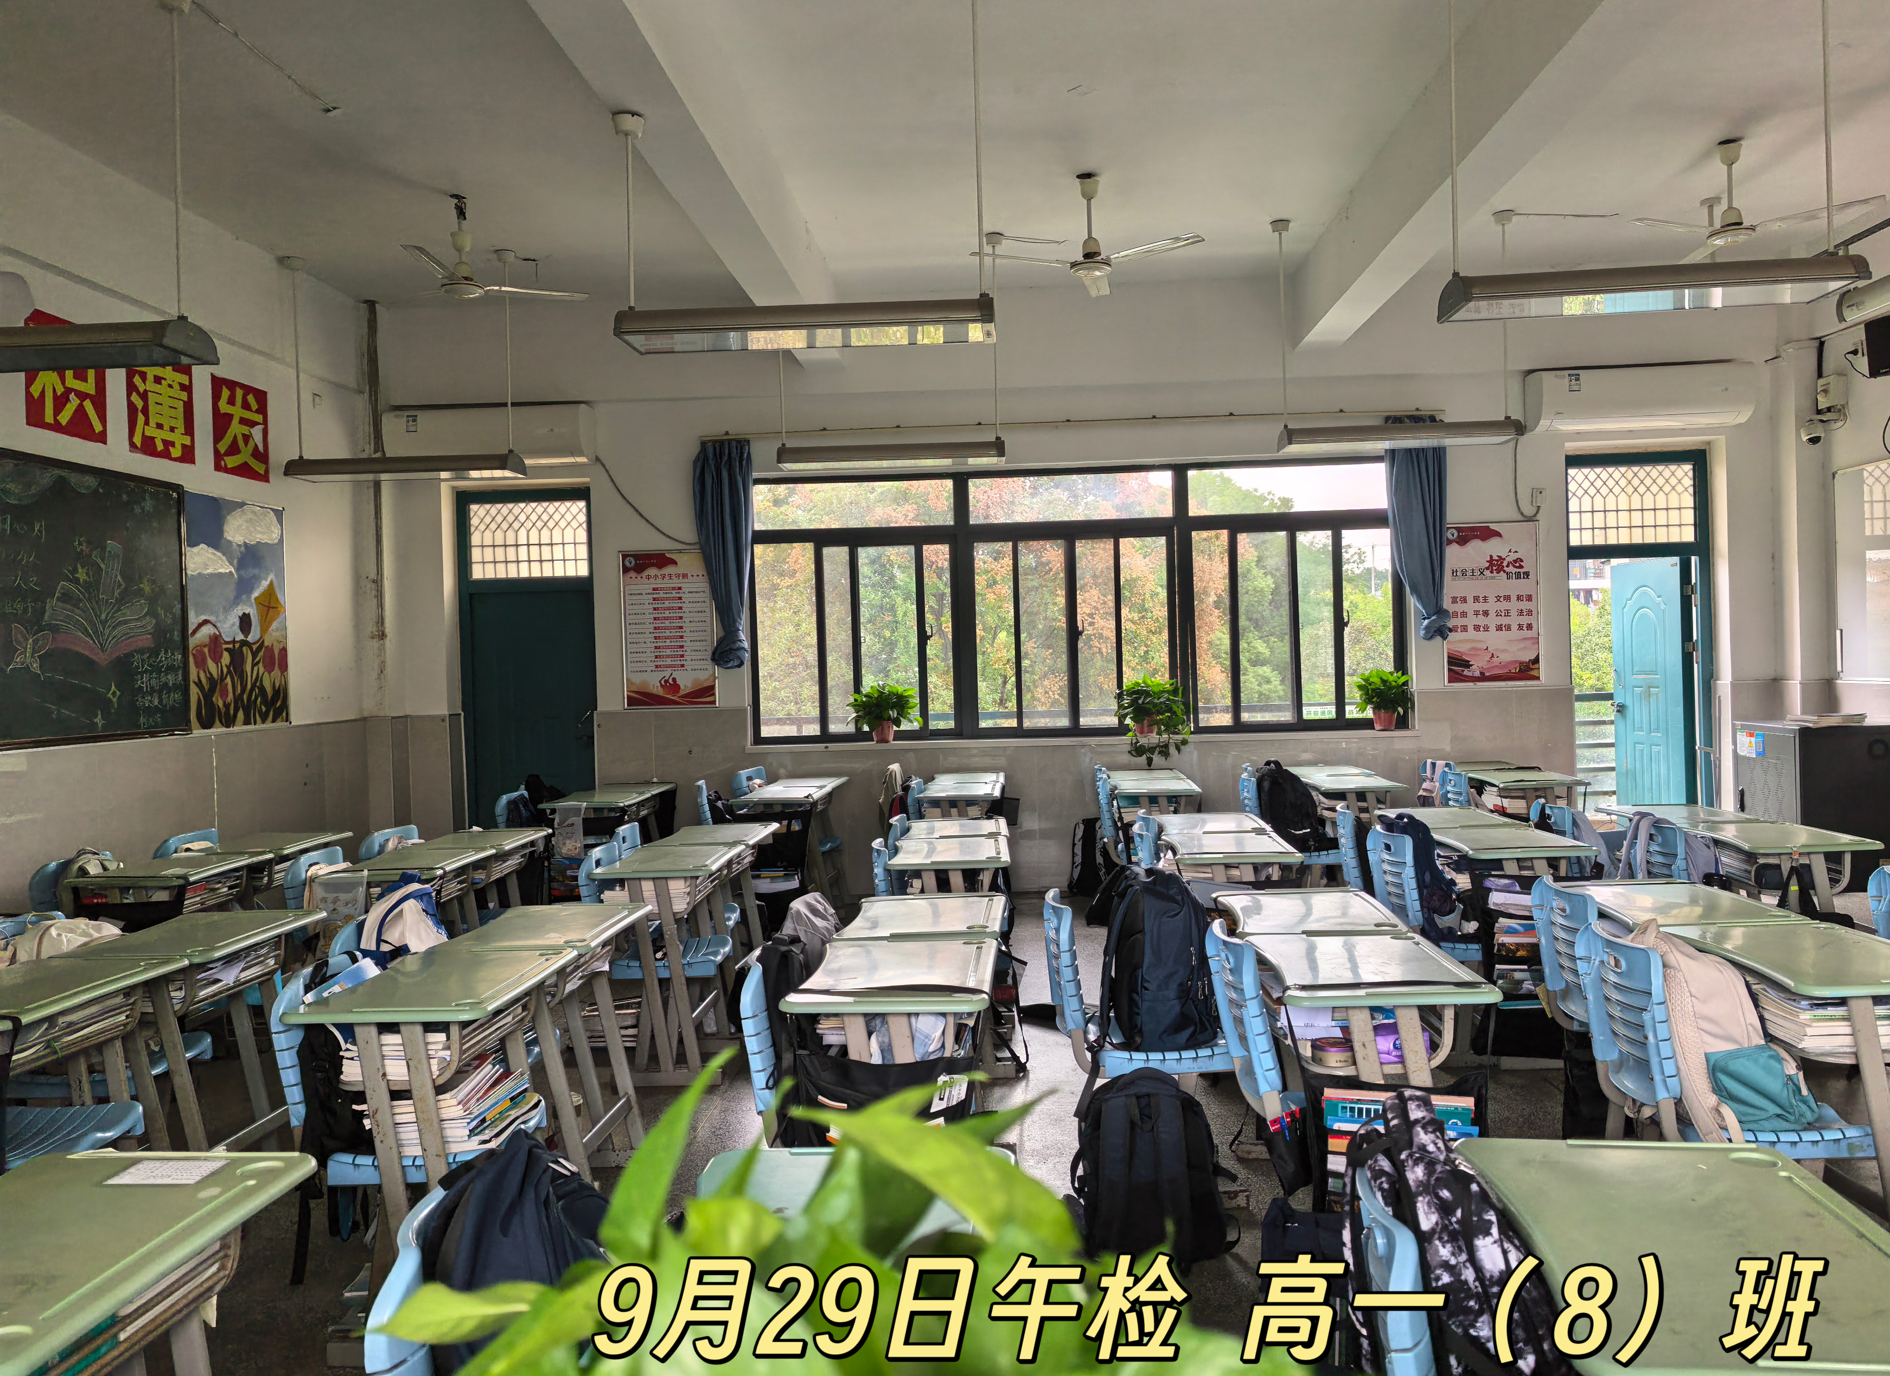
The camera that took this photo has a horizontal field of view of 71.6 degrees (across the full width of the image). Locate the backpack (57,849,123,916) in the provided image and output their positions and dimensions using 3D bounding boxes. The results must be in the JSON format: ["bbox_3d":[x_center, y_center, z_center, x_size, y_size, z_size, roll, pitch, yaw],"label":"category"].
[{"bbox_3d":[-3.164,0.797,4.930,0.190,0.410,0.290,-2,1,8],"label":"backpack"}]

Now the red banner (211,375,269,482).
[{"bbox_3d":[-3.807,-1.399,7.114,0.015,0.510,0.510,-2,1,3],"label":"red banner"}]

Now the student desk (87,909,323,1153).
[{"bbox_3d":[-2.081,1.064,3.620,0.445,0.763,0.610,-2,1,3],"label":"student desk"}]

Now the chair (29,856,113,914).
[{"bbox_3d":[-3.046,1.025,4.871,0.460,0.810,0.410,-2,1,4],"label":"chair"}]

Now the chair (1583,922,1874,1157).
[{"bbox_3d":[1.656,0.921,2.811,0.460,0.810,0.410,-2,1,4],"label":"chair"}]

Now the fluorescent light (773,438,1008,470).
[{"bbox_3d":[-0.285,-1.298,7.293,1.250,0.130,0.270,-2,1,3],"label":"fluorescent light"}]

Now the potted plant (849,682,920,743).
[{"bbox_3d":[-0.387,0.154,8.211,0.440,0.380,0.400,-2,1,3],"label":"potted plant"}]

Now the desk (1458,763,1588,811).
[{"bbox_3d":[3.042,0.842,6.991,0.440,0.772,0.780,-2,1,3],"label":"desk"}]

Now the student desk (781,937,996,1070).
[{"bbox_3d":[-0.090,0.996,2.918,0.425,0.757,0.600,-2,1,4],"label":"student desk"}]

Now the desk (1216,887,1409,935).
[{"bbox_3d":[0.978,0.977,3.547,0.430,0.746,0.600,-2,1,3],"label":"desk"}]

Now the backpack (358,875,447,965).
[{"bbox_3d":[-1.407,0.742,3.493,0.220,0.450,0.300,-1,1,18],"label":"backpack"}]

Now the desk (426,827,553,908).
[{"bbox_3d":[-1.907,1.006,5.341,0.430,0.765,0.600,-2,1,3],"label":"desk"}]

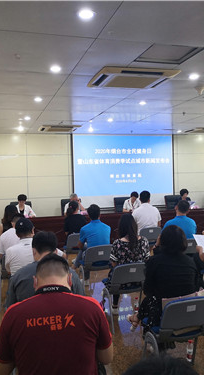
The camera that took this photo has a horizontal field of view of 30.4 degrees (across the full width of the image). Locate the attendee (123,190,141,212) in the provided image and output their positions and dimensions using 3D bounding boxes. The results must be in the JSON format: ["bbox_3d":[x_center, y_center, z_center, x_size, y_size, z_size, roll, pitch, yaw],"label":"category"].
[{"bbox_3d":[0.860,0.741,10.094,0.470,1.270,0.660,-2,2,-16],"label":"attendee"}]

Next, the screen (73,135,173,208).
[{"bbox_3d":[0.668,-0.491,10.692,3.040,2.050,0.050,-2,2,-16],"label":"screen"}]

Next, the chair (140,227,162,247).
[{"bbox_3d":[0.842,1.100,7.101,0.520,0.740,0.520,-2,1,-12],"label":"chair"}]

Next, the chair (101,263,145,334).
[{"bbox_3d":[0.309,1.189,4.346,0.540,0.730,0.560,-2,2,-16],"label":"chair"}]

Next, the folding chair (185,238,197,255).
[{"bbox_3d":[1.237,1.120,5.860,0.540,0.730,0.560,-2,2,-16],"label":"folding chair"}]

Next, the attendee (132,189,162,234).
[{"bbox_3d":[0.749,0.784,7.130,0.530,1.400,0.780,-2,1,-16],"label":"attendee"}]

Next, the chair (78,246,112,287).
[{"bbox_3d":[-0.033,1.166,5.538,0.540,0.730,0.560,-2,2,-16],"label":"chair"}]

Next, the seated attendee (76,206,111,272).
[{"bbox_3d":[-0.141,0.891,5.540,0.500,1.295,0.780,-2,1,-16],"label":"seated attendee"}]

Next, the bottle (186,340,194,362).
[{"bbox_3d":[0.790,1.463,3.370,0.061,0.185,0.061,-2,1,0],"label":"bottle"}]

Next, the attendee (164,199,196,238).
[{"bbox_3d":[1.177,0.849,5.932,0.540,1.280,0.800,-2,1,-13],"label":"attendee"}]

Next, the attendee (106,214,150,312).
[{"bbox_3d":[0.287,0.920,4.491,0.470,1.260,0.720,-2,2,-16],"label":"attendee"}]

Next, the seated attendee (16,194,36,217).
[{"bbox_3d":[-1.891,0.832,9.183,0.550,1.320,0.750,-2,1,-16],"label":"seated attendee"}]

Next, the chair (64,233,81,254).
[{"bbox_3d":[-0.399,1.143,6.816,0.540,0.730,0.560,-2,2,-16],"label":"chair"}]

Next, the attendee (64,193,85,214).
[{"bbox_3d":[-0.696,0.803,9.534,0.550,1.300,0.750,-2,1,-18],"label":"attendee"}]

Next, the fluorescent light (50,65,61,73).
[{"bbox_3d":[-0.503,-1.293,4.094,0.130,0.060,0.130,-2,1,-16],"label":"fluorescent light"}]

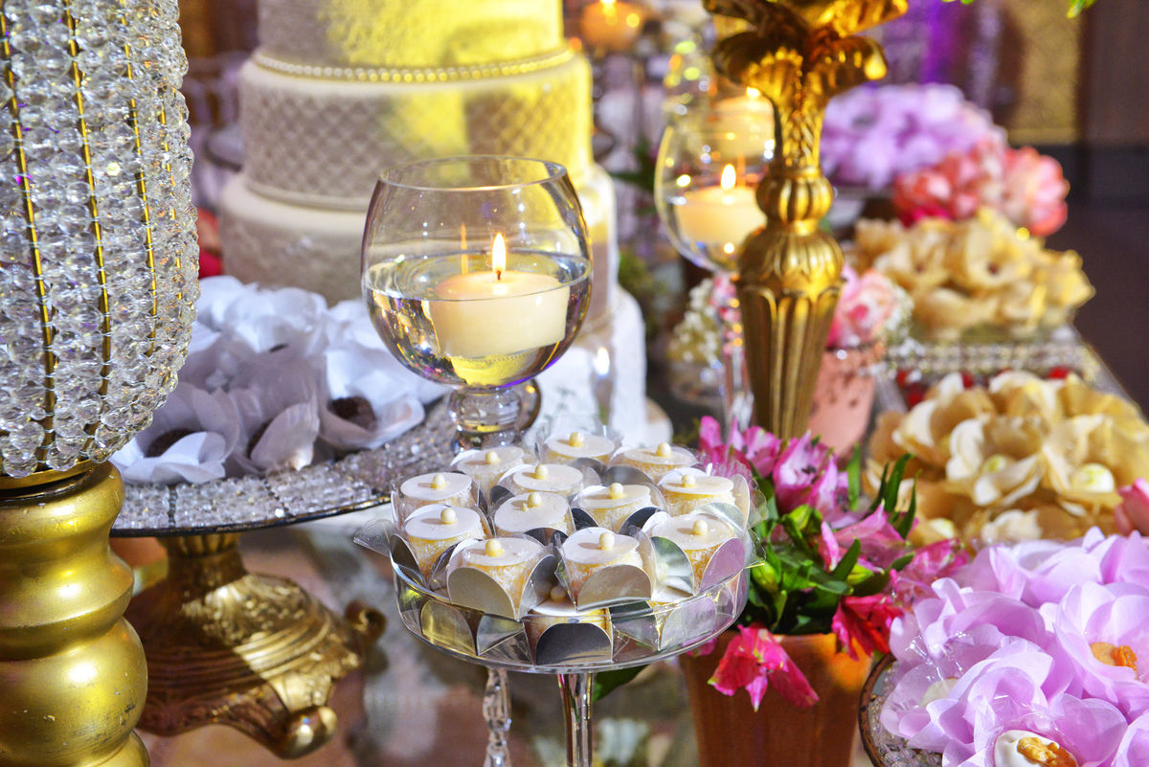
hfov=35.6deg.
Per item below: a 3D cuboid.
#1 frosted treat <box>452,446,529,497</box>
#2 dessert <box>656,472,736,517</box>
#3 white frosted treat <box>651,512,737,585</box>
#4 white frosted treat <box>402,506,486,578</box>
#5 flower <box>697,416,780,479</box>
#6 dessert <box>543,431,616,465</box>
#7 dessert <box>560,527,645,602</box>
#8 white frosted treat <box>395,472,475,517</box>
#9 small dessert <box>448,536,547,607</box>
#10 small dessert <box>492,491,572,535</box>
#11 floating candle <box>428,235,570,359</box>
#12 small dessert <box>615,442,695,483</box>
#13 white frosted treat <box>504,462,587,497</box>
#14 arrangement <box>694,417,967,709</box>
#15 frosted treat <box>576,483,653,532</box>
[{"bbox_3d":[-0.043,0.047,0.920,0.039,0.030,0.039,0,17,0],"label":"frosted treat"},{"bbox_3d":[0.060,0.058,0.872,0.039,0.030,0.039,0,17,0],"label":"dessert"},{"bbox_3d":[0.052,0.072,0.784,0.035,0.029,0.035,-2,17,0],"label":"white frosted treat"},{"bbox_3d":[-0.058,0.070,0.800,0.035,0.029,0.035,-2,17,0],"label":"white frosted treat"},{"bbox_3d":[0.087,0.035,0.950,0.046,0.038,0.045,0,17,0],"label":"flower"},{"bbox_3d":[0.004,0.037,0.880,0.035,0.029,0.035,-2,17,0],"label":"dessert"},{"bbox_3d":[0.012,0.082,0.811,0.040,0.030,0.040,0,17,0],"label":"dessert"},{"bbox_3d":[-0.064,0.056,0.838,0.035,0.029,0.035,-2,17,0],"label":"white frosted treat"},{"bbox_3d":[-0.031,0.083,0.793,0.042,0.030,0.042,0,17,0],"label":"small dessert"},{"bbox_3d":[-0.020,0.069,0.845,0.038,0.030,0.038,0,17,0],"label":"small dessert"},{"bbox_3d":[-0.038,-0.047,0.897,0.067,0.056,0.067,-2,17,0],"label":"floating candle"},{"bbox_3d":[0.044,0.045,0.908,0.039,0.030,0.039,0,17,0],"label":"small dessert"},{"bbox_3d":[-0.013,0.055,0.891,0.039,0.030,0.039,0,17,0],"label":"white frosted treat"},{"bbox_3d":[0.126,0.088,0.880,0.130,0.108,0.120,-2,17,0],"label":"arrangement"},{"bbox_3d":[0.018,0.059,0.820,0.035,0.029,0.035,-2,17,0],"label":"frosted treat"}]

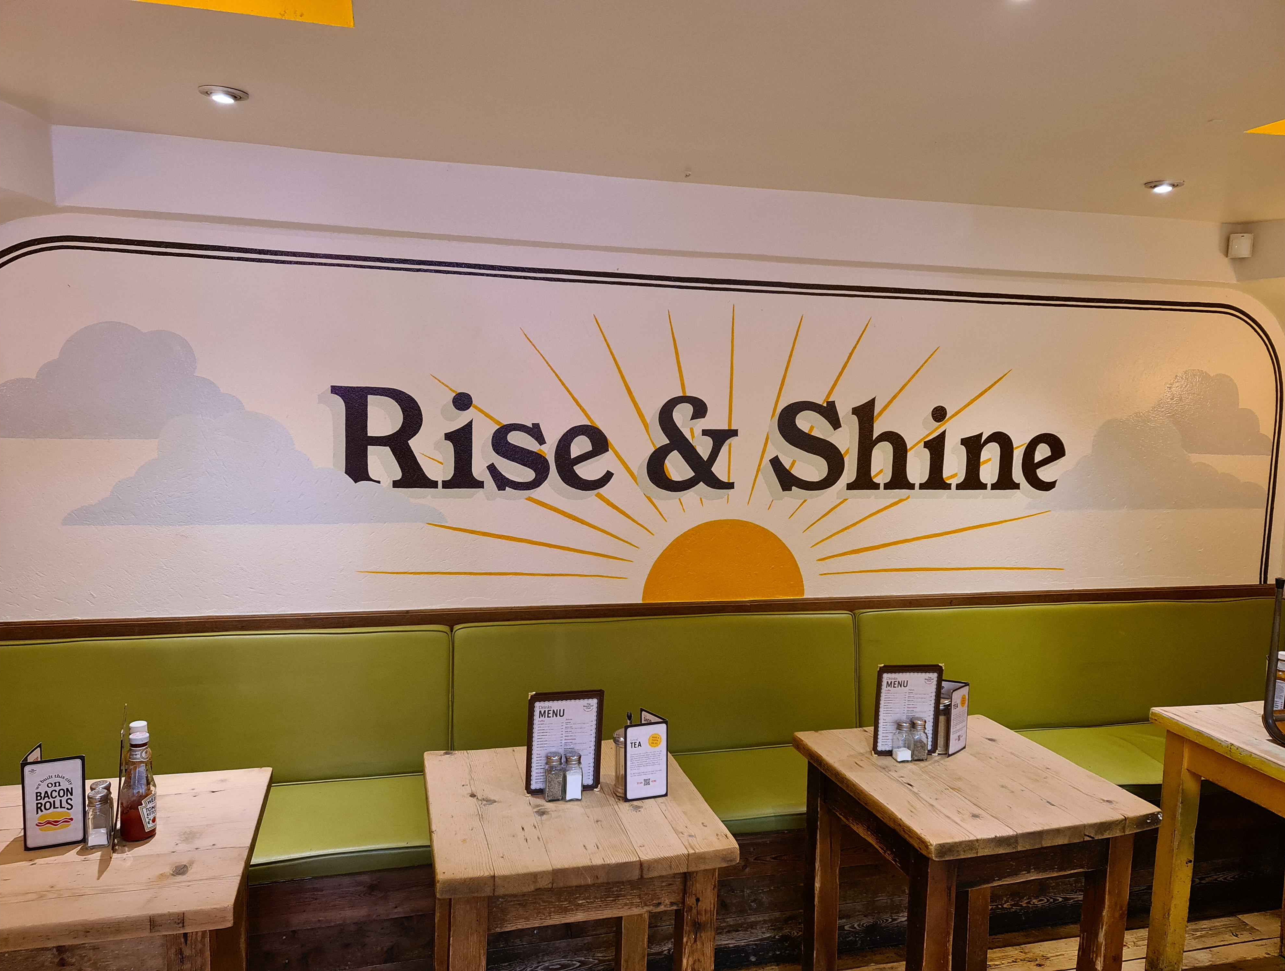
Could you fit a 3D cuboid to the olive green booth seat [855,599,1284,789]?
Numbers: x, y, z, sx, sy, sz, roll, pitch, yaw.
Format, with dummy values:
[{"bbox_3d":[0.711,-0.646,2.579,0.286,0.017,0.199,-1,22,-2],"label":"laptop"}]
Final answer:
[{"bbox_3d":[1.720,0.708,3.263,1.877,0.496,0.567,0,6,-14],"label":"olive green booth seat"}]

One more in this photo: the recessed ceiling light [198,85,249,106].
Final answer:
[{"bbox_3d":[-0.956,-0.888,2.136,0.106,0.026,0.106,0,6,-15],"label":"recessed ceiling light"}]

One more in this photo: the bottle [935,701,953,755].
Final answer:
[{"bbox_3d":[0.776,0.605,2.429,0.066,0.165,0.066,0,6,-15],"label":"bottle"}]

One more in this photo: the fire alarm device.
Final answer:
[{"bbox_3d":[2.089,-0.834,3.264,0.068,0.087,0.045,3,6,21],"label":"fire alarm device"}]

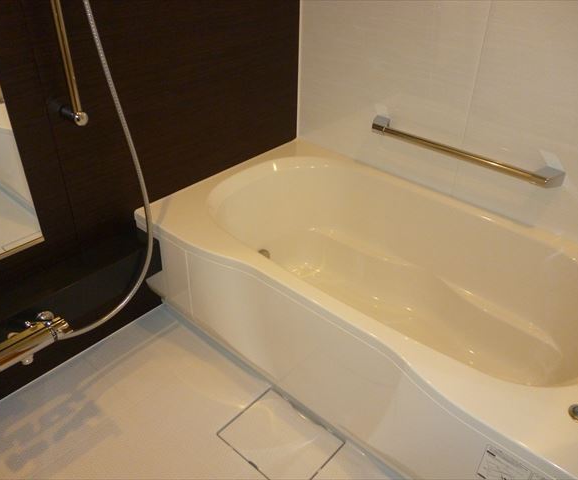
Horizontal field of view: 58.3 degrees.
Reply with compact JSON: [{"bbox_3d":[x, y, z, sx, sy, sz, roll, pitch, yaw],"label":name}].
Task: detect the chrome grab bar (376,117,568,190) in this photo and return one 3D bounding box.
[{"bbox_3d":[0.568,-0.308,1.757,0.681,0.040,0.080,28,42,33],"label":"chrome grab bar"}]

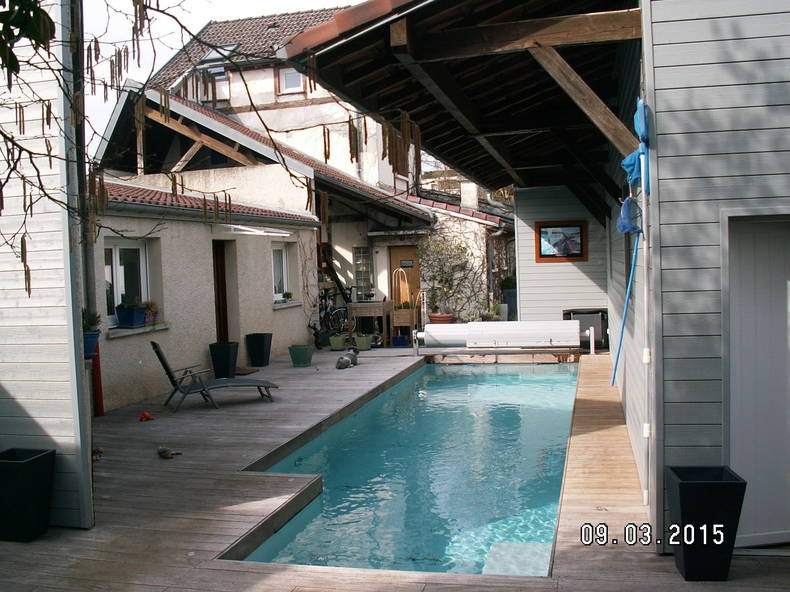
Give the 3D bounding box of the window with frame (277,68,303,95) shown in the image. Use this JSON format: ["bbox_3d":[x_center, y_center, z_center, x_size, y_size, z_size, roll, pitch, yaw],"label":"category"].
[{"bbox_3d":[-3.451,-7.135,26.500,0.880,0.900,0.120,-1,3,14],"label":"window with frame"}]

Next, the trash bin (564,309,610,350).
[{"bbox_3d":[3.351,0.588,14.008,0.740,0.680,0.600,-1,3,14],"label":"trash bin"}]

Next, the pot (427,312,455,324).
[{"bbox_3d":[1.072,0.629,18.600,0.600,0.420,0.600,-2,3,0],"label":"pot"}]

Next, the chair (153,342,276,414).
[{"bbox_3d":[-2.371,0.975,10.443,1.581,0.881,0.600,-3,3,-25],"label":"chair"}]

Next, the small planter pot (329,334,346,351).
[{"bbox_3d":[-1.189,0.971,16.637,0.310,0.290,0.310,-2,3,0],"label":"small planter pot"}]

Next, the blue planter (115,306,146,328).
[{"bbox_3d":[-3.578,0.291,10.821,0.280,0.260,0.280,-1,3,14],"label":"blue planter"}]

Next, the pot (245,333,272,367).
[{"bbox_3d":[-2.242,0.905,13.159,0.320,0.510,0.320,-1,3,14],"label":"pot"}]

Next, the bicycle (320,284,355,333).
[{"bbox_3d":[-0.855,0.410,18.700,1.750,1.100,0.580,-1,3,14],"label":"bicycle"}]

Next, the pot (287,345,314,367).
[{"bbox_3d":[-1.637,1.067,14.088,0.360,0.350,0.360,-1,3,14],"label":"pot"}]

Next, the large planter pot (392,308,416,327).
[{"bbox_3d":[0.193,0.409,15.440,0.400,0.360,0.420,-1,3,14],"label":"large planter pot"}]

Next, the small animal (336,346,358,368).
[{"bbox_3d":[-0.757,0.972,12.706,0.210,0.310,0.400,0,3,38],"label":"small animal"}]

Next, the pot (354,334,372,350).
[{"bbox_3d":[-0.595,0.872,15.127,0.320,0.290,0.320,-2,2,0],"label":"pot"}]

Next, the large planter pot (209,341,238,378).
[{"bbox_3d":[-2.541,0.970,11.908,0.320,0.510,0.320,-1,3,14],"label":"large planter pot"}]

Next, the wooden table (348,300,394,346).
[{"bbox_3d":[-0.522,0.611,17.082,0.860,0.930,0.500,-1,3,14],"label":"wooden table"}]

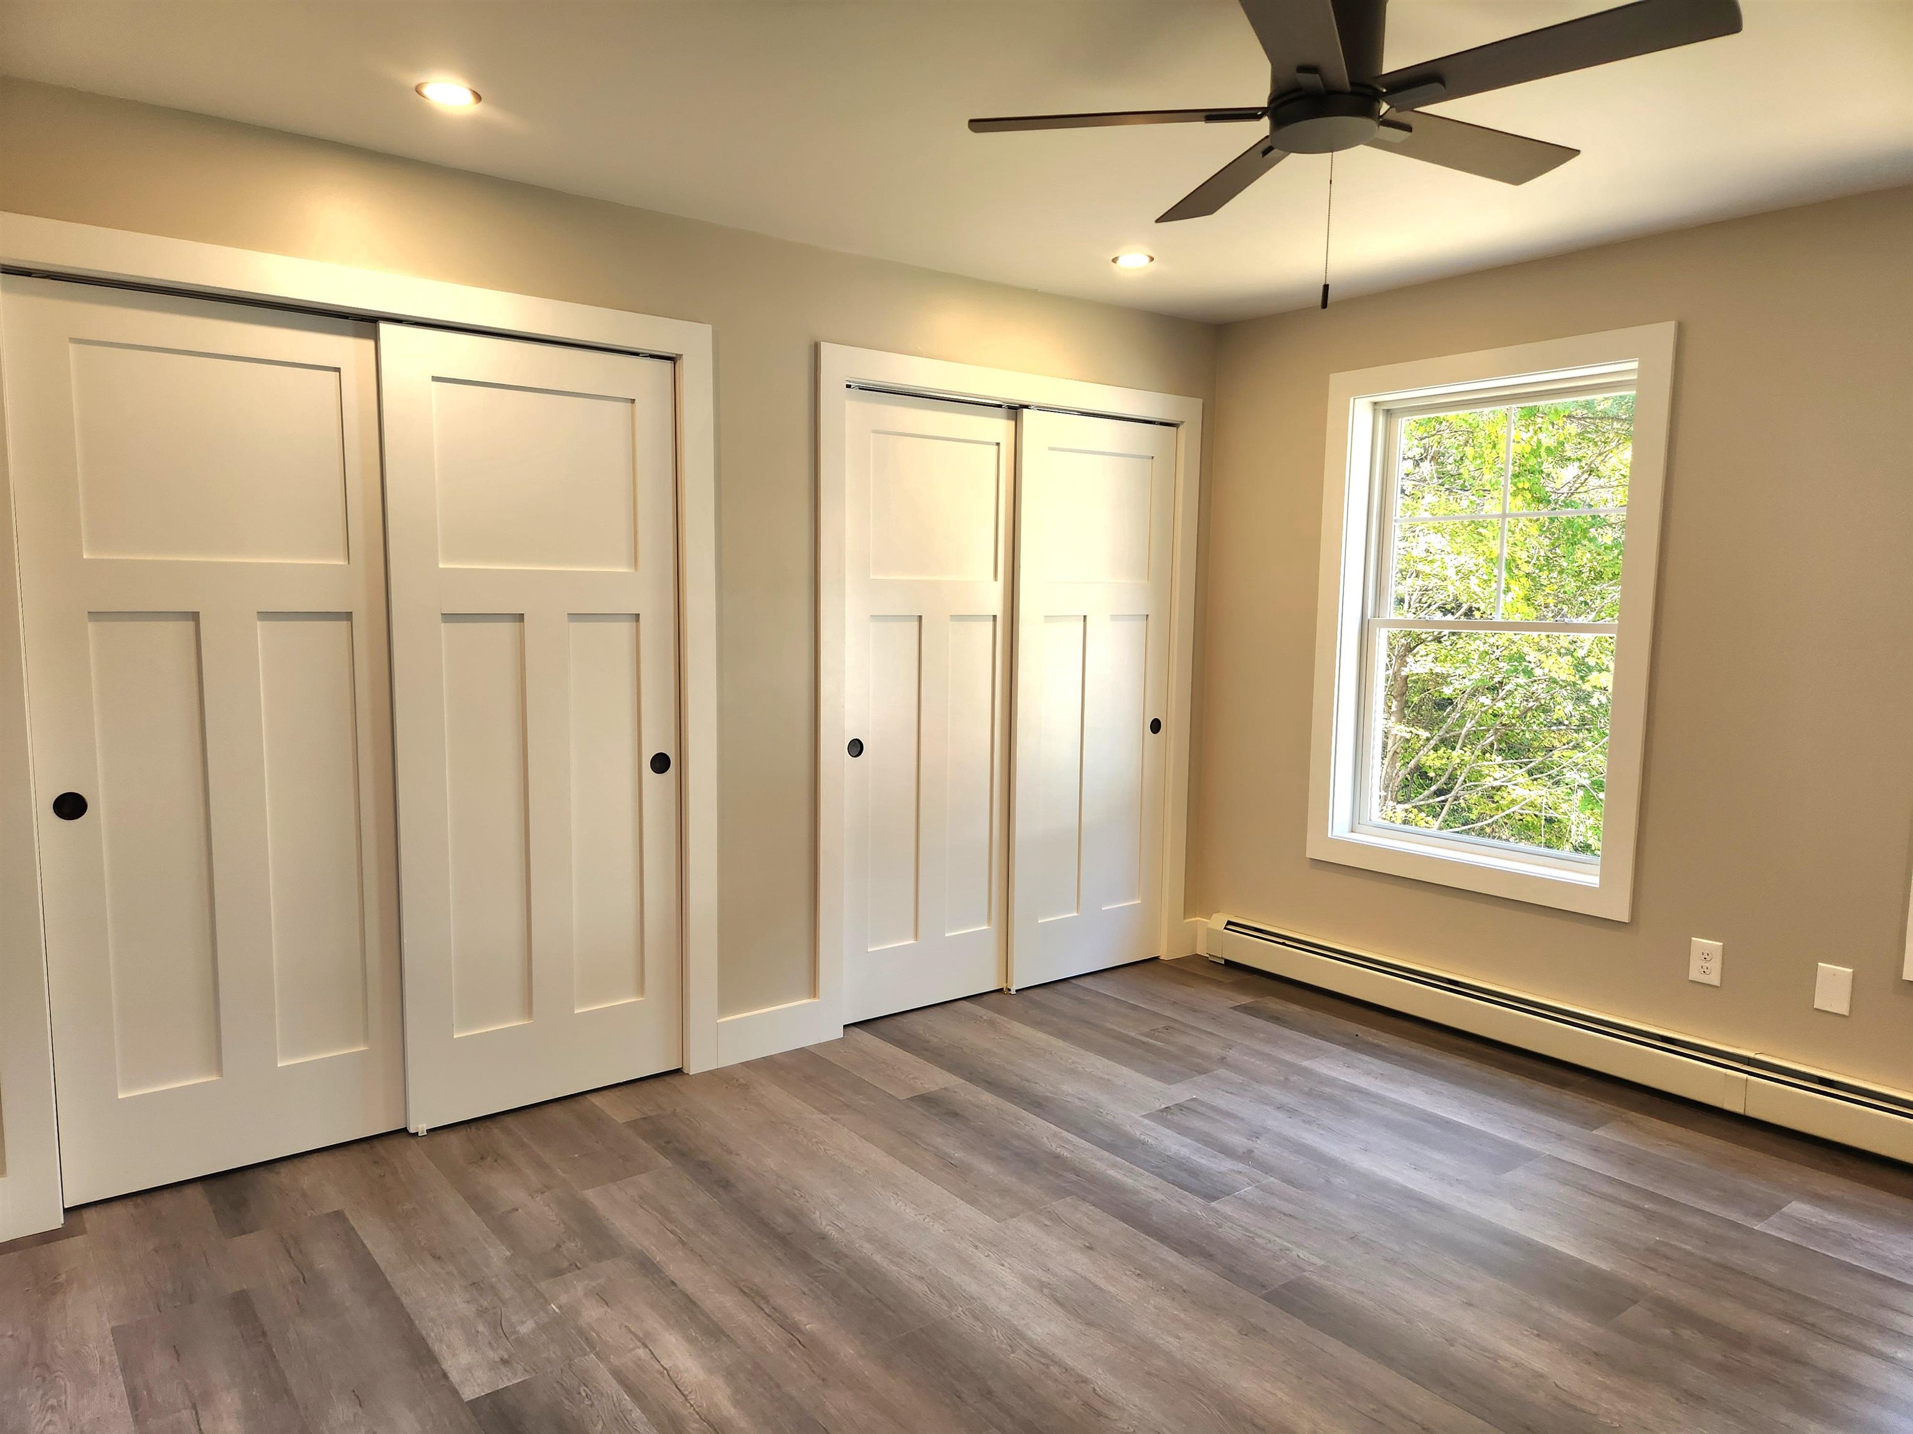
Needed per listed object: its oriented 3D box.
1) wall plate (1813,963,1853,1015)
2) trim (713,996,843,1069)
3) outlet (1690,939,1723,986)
[{"bbox_3d":[2.292,0.712,3.318,0.008,0.122,0.079,-4,7,-38],"label":"wall plate"},{"bbox_3d":[-0.538,0.962,3.900,0.440,0.142,0.018,-4,7,-38],"label":"trim"},{"bbox_3d":[2.102,0.688,3.563,0.008,0.122,0.079,-4,7,-38],"label":"outlet"}]

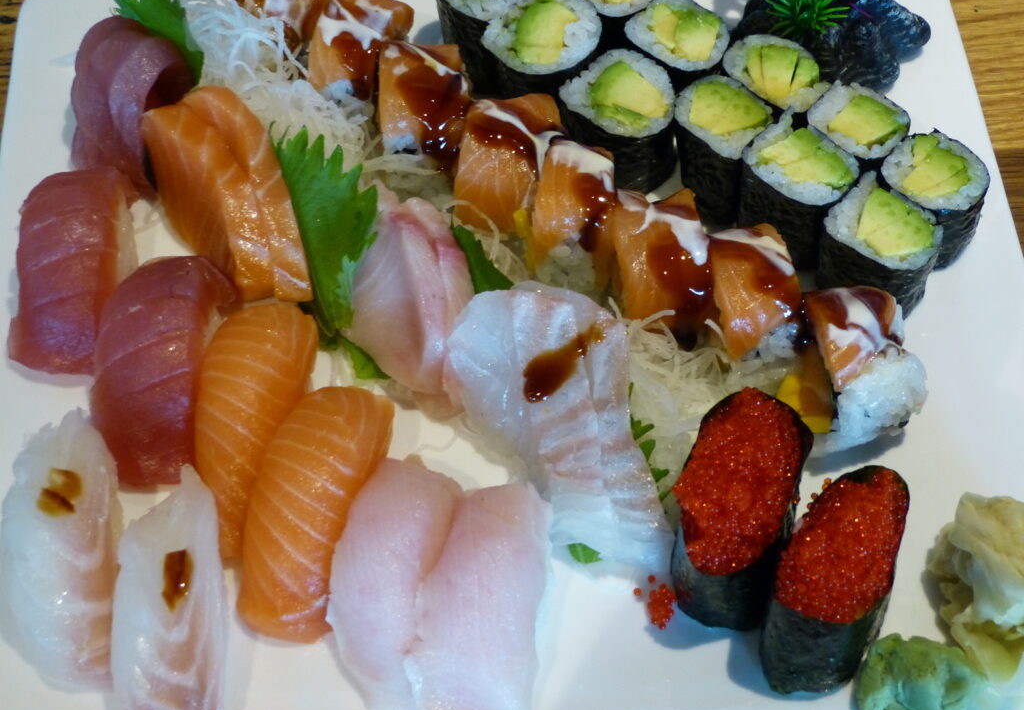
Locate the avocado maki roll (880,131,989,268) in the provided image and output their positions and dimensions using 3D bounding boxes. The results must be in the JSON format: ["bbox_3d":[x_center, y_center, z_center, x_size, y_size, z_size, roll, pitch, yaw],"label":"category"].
[{"bbox_3d":[0.111,-0.041,0.545,0.025,0.024,0.027,0,54,0],"label":"avocado maki roll"}]

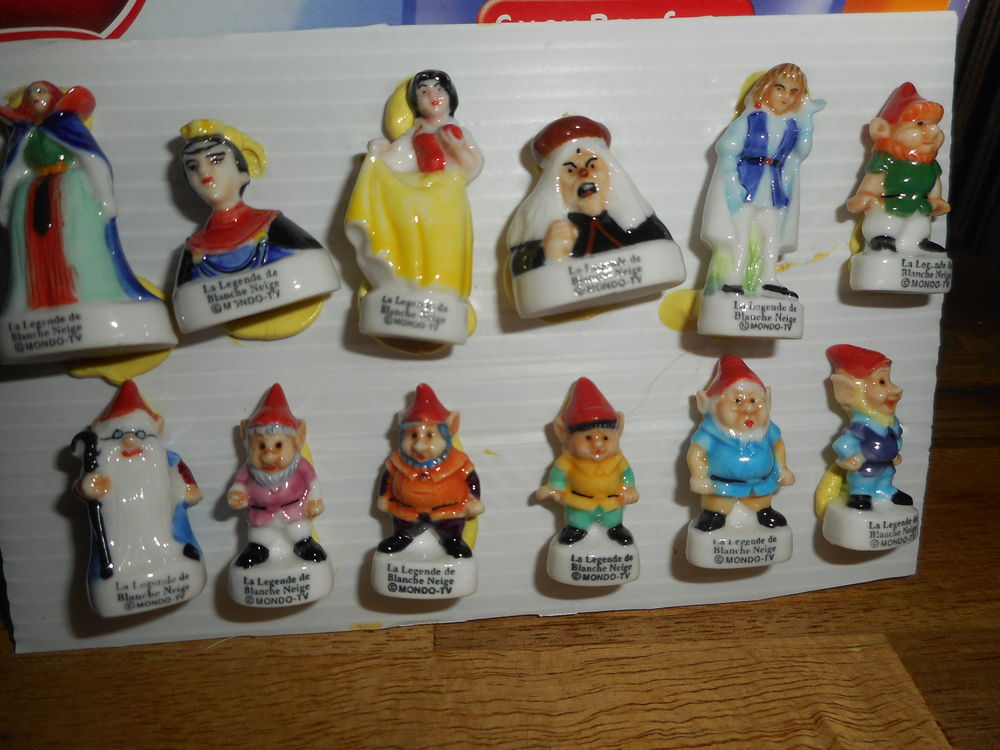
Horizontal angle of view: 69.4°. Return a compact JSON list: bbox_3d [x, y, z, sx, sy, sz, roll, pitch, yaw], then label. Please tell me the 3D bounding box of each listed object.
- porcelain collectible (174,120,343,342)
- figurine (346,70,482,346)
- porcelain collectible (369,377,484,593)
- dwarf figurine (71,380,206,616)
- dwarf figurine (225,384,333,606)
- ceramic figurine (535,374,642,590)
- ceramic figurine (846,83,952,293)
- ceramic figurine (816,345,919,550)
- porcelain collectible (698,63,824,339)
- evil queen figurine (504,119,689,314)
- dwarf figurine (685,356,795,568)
[{"bbox_3d":[-0.040,-0.025,0.112,0.025,0.030,0.012,-13,10,-4],"label":"porcelain collectible"},{"bbox_3d":[-0.014,-0.026,0.114,0.021,0.041,0.014,4,9,-6],"label":"figurine"},{"bbox_3d":[-0.012,0.019,0.121,0.019,0.035,0.013,0,9,-2],"label":"porcelain collectible"},{"bbox_3d":[-0.053,0.017,0.105,0.017,0.032,0.013,-4,8,-18],"label":"dwarf figurine"},{"bbox_3d":[-0.037,0.019,0.120,0.017,0.035,0.013,-1,9,-8],"label":"dwarf figurine"},{"bbox_3d":[0.013,0.015,0.109,0.016,0.029,0.011,-4,8,-4],"label":"ceramic figurine"},{"bbox_3d":[0.058,-0.027,0.105,0.014,0.029,0.011,-1,8,-6],"label":"ceramic figurine"},{"bbox_3d":[0.064,0.011,0.126,0.015,0.034,0.012,-10,10,-22],"label":"ceramic figurine"},{"bbox_3d":[0.039,-0.025,0.104,0.017,0.038,0.012,2,8,-5],"label":"porcelain collectible"},{"bbox_3d":[0.014,-0.026,0.115,0.026,0.030,0.012,-8,10,-1],"label":"evil queen figurine"},{"bbox_3d":[0.036,0.012,0.109,0.017,0.030,0.011,-5,8,-5],"label":"dwarf figurine"}]

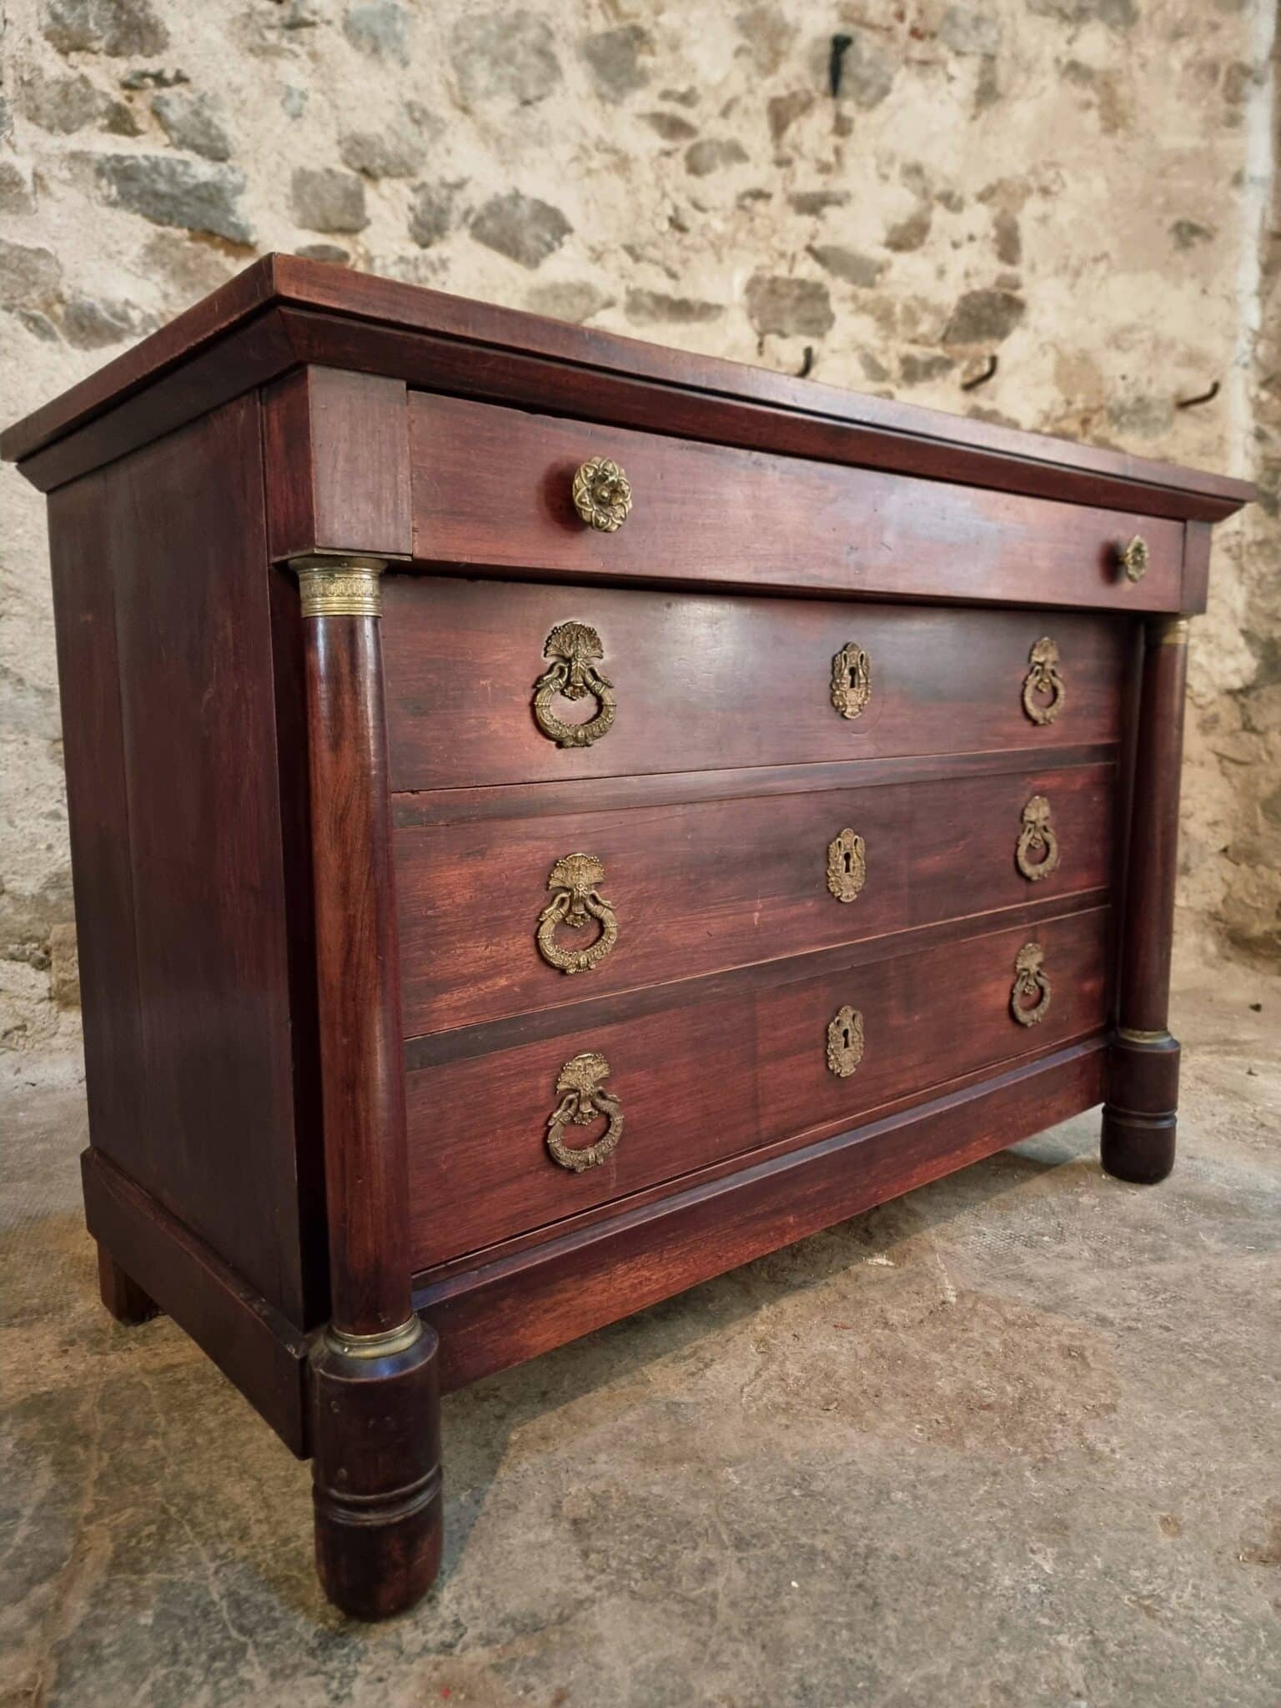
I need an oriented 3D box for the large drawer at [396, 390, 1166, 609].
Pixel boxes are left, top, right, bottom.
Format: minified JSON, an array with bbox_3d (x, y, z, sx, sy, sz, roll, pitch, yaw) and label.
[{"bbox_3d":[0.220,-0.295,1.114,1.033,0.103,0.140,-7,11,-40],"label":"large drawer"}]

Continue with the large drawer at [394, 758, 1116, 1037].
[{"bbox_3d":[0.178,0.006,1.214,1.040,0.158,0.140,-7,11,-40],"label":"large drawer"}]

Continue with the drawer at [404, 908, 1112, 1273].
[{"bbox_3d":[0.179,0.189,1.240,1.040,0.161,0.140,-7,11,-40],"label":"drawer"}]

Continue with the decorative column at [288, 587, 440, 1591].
[{"bbox_3d":[-0.191,0.169,0.814,0.092,0.727,0.092,-7,11,-40],"label":"decorative column"}]

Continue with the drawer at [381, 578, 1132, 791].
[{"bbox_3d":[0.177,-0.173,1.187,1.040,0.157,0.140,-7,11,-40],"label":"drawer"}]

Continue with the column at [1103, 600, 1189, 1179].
[{"bbox_3d":[0.654,0.064,1.517,0.092,0.727,0.092,-7,11,-40],"label":"column"}]

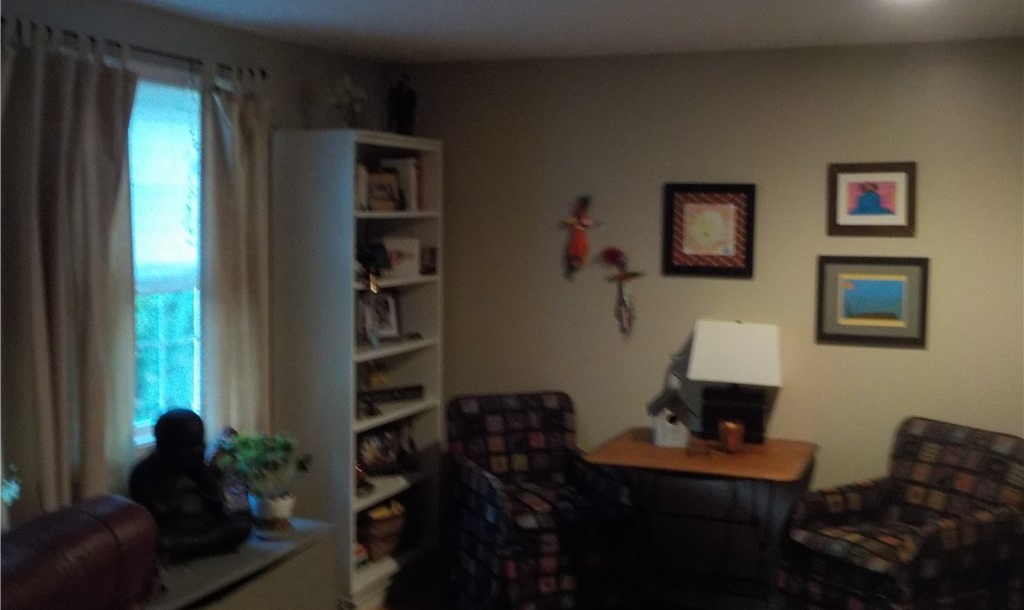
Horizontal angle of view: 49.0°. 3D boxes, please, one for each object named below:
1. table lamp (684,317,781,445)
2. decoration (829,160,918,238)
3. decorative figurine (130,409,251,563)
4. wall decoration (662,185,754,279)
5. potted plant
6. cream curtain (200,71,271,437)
[{"bbox_3d":[0.929,0.317,4.703,0.380,0.489,0.242,3,5,21],"label":"table lamp"},{"bbox_3d":[1.518,-0.450,4.745,0.360,0.305,0.025,3,5,23],"label":"decoration"},{"bbox_3d":[-1.093,0.614,3.806,0.380,0.473,0.275,-3,6,-41],"label":"decorative figurine"},{"bbox_3d":[0.847,-0.324,4.880,0.402,0.405,0.028,3,5,21],"label":"wall decoration"},{"bbox_3d":[-0.932,0.650,4.154,0.302,0.352,0.302,1,5,0],"label":"potted plant"},{"bbox_3d":[-1.024,0.009,4.145,0.099,1.716,0.357,3,5,21],"label":"cream curtain"}]

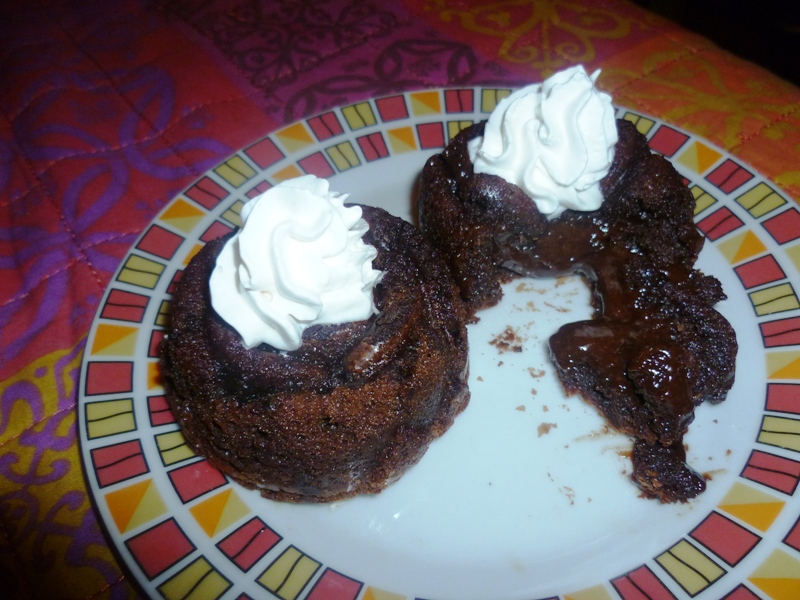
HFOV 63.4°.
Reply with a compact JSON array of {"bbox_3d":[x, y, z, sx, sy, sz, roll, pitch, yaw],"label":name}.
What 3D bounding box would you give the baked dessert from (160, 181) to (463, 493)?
[{"bbox_3d":[-0.022,0.007,0.175,0.083,0.038,0.083,-3,49,3],"label":"baked dessert"}]

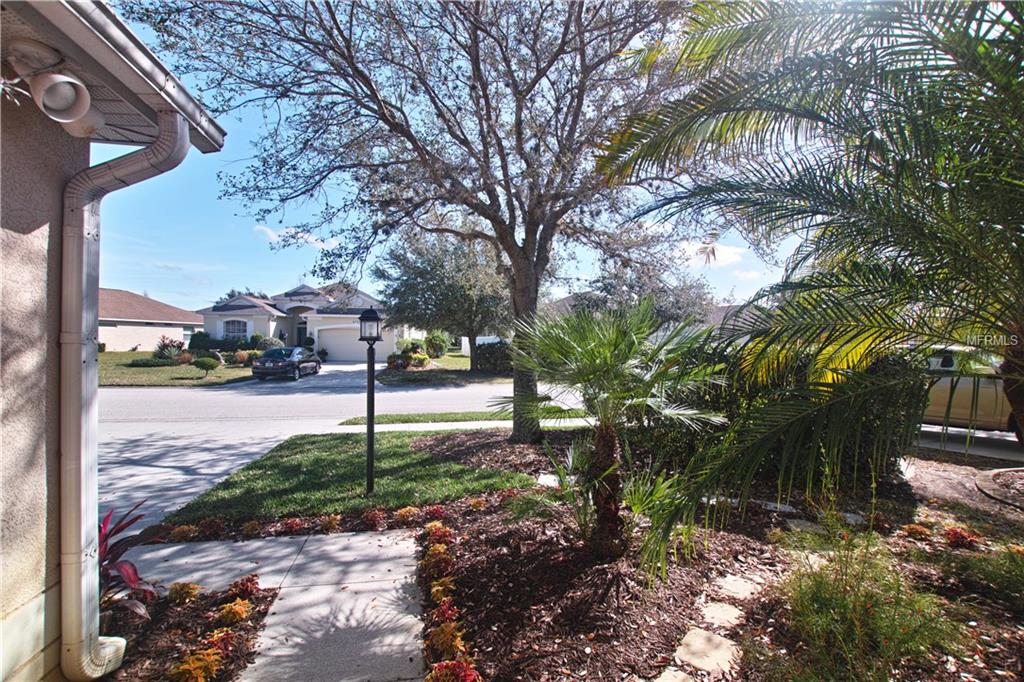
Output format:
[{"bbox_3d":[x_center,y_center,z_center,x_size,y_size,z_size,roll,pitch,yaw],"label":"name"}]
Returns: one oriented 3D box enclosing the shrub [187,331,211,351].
[{"bbox_3d":[-20.581,0.033,28.000,1.450,1.500,1.400,0,0,-15],"label":"shrub"}]

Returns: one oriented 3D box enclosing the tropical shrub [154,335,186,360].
[{"bbox_3d":[-20.578,0.485,25.700,1.750,1.750,1.750,0,0,0],"label":"tropical shrub"}]

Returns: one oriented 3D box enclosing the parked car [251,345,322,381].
[{"bbox_3d":[-11.100,1.060,21.300,1.800,1.450,4.700,0,0,-10],"label":"parked car"}]

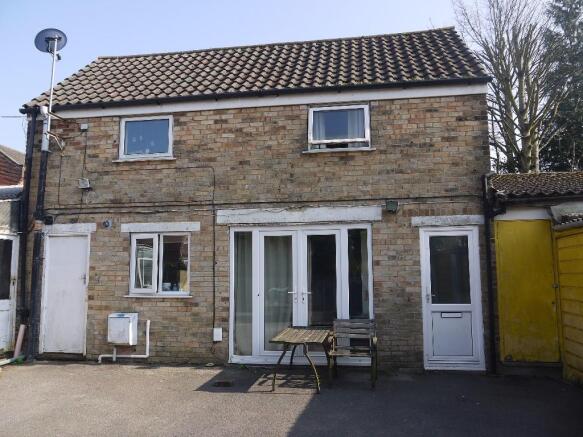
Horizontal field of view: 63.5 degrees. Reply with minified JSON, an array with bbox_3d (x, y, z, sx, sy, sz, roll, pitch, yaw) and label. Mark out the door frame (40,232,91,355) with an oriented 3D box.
[{"bbox_3d":[-3.656,1.200,7.633,0.810,1.920,0.090,-1,-6,9],"label":"door frame"}]

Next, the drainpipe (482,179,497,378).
[{"bbox_3d":[2.777,0.742,6.594,0.080,2.770,0.080,-1,-6,9],"label":"drainpipe"}]

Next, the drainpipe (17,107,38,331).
[{"bbox_3d":[-4.344,-0.048,7.779,0.100,3.590,0.100,-1,-6,9],"label":"drainpipe"}]

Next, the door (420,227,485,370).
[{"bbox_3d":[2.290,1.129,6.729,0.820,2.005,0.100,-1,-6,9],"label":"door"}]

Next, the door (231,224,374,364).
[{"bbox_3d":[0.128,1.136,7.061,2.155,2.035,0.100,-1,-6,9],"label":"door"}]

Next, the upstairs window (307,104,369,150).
[{"bbox_3d":[0.727,-1.383,7.185,0.930,0.675,0.160,-1,-6,9],"label":"upstairs window"}]

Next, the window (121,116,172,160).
[{"bbox_3d":[-2.362,-1.314,7.699,0.915,0.690,0.090,-1,-6,9],"label":"window"}]

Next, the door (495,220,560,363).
[{"bbox_3d":[3.286,1.009,6.593,0.765,1.955,0.070,-1,-6,9],"label":"door"}]

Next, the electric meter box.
[{"bbox_3d":[-2.586,1.708,7.264,0.365,0.450,0.240,-1,-6,9],"label":"electric meter box"}]

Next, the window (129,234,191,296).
[{"bbox_3d":[-2.068,0.710,7.436,1.000,0.965,0.100,-1,-6,9],"label":"window"}]

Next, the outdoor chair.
[{"bbox_3d":[0.796,1.732,6.099,0.590,0.767,0.600,-1,-6,9],"label":"outdoor chair"}]

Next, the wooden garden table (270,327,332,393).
[{"bbox_3d":[0.150,1.808,6.032,0.610,0.607,1.150,-1,-6,9],"label":"wooden garden table"}]

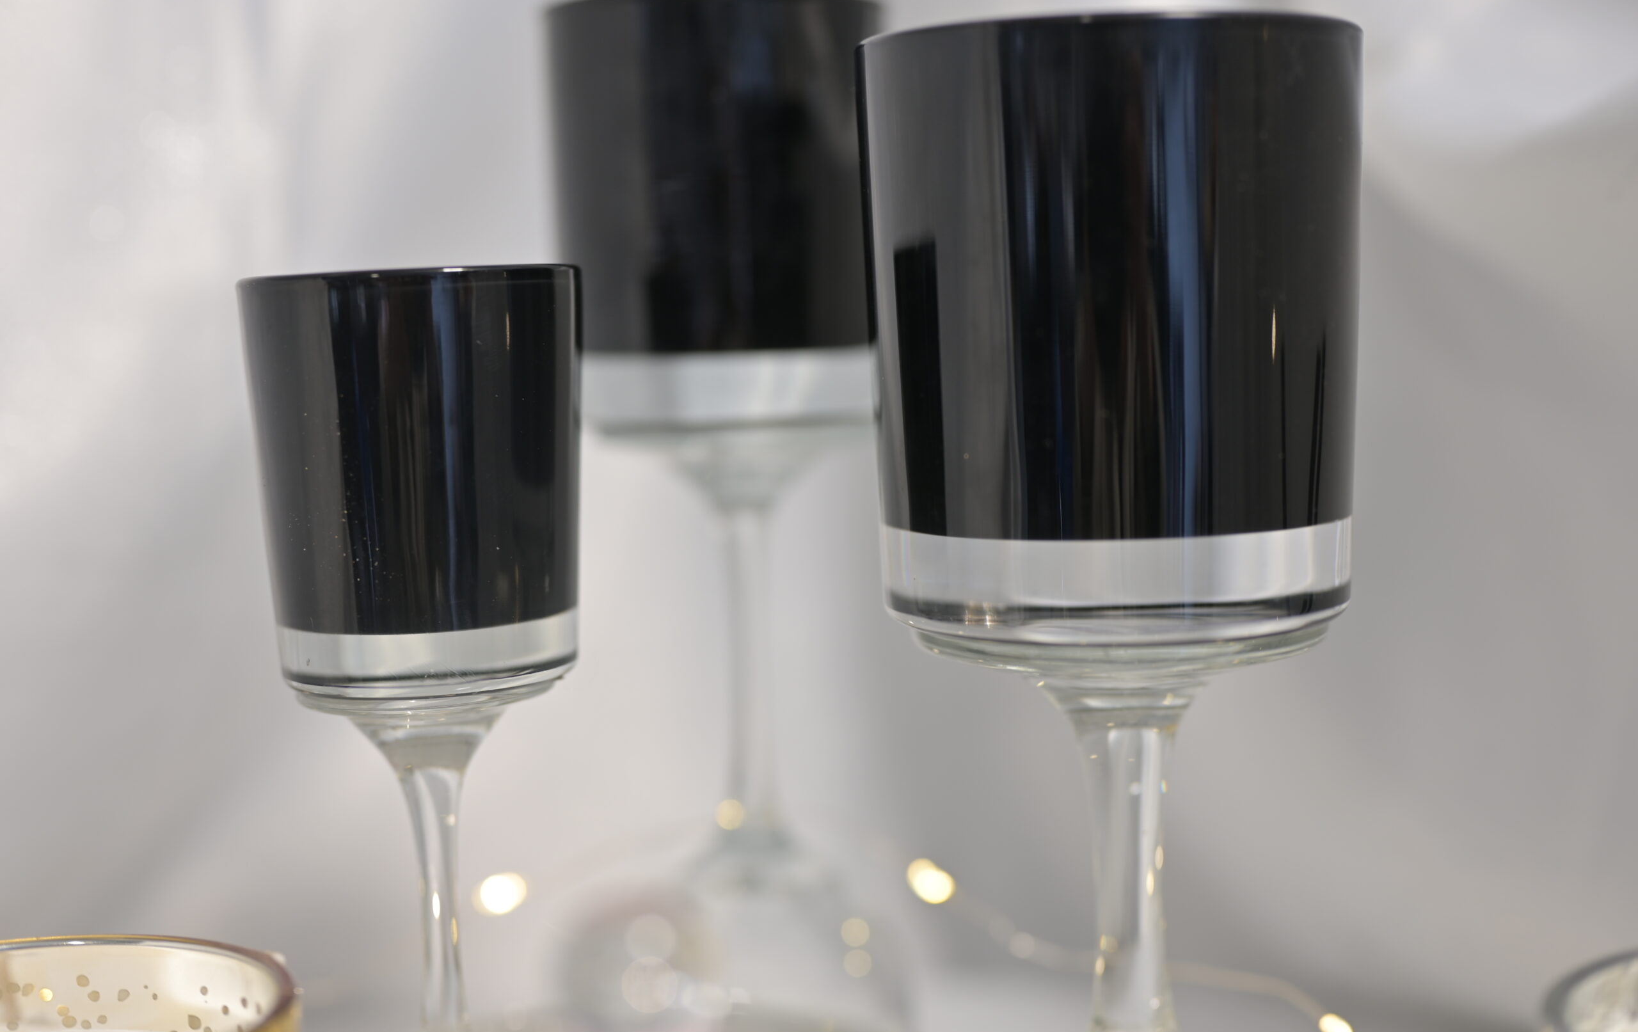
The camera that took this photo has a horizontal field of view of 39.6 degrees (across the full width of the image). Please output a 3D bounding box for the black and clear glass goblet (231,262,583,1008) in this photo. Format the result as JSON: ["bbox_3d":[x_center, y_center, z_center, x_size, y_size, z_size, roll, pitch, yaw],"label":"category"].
[{"bbox_3d":[-0.079,0.057,0.470,0.070,0.214,0.070,-2,6,0],"label":"black and clear glass goblet"}]

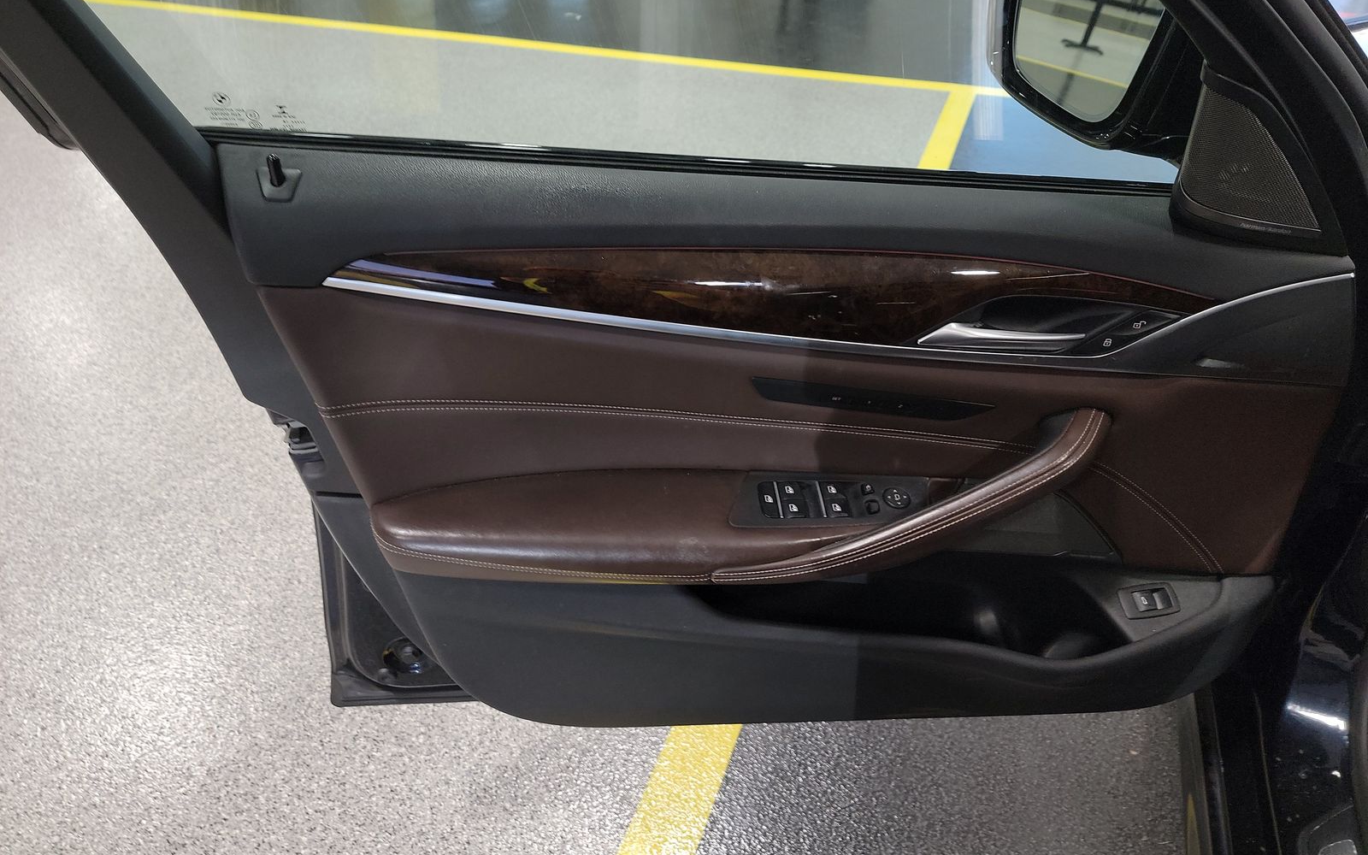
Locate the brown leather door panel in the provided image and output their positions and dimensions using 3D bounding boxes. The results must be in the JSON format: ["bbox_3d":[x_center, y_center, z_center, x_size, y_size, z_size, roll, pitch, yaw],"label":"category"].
[{"bbox_3d":[0.113,0.040,0.801,0.895,0.325,0.135,-1,37,-1],"label":"brown leather door panel"}]

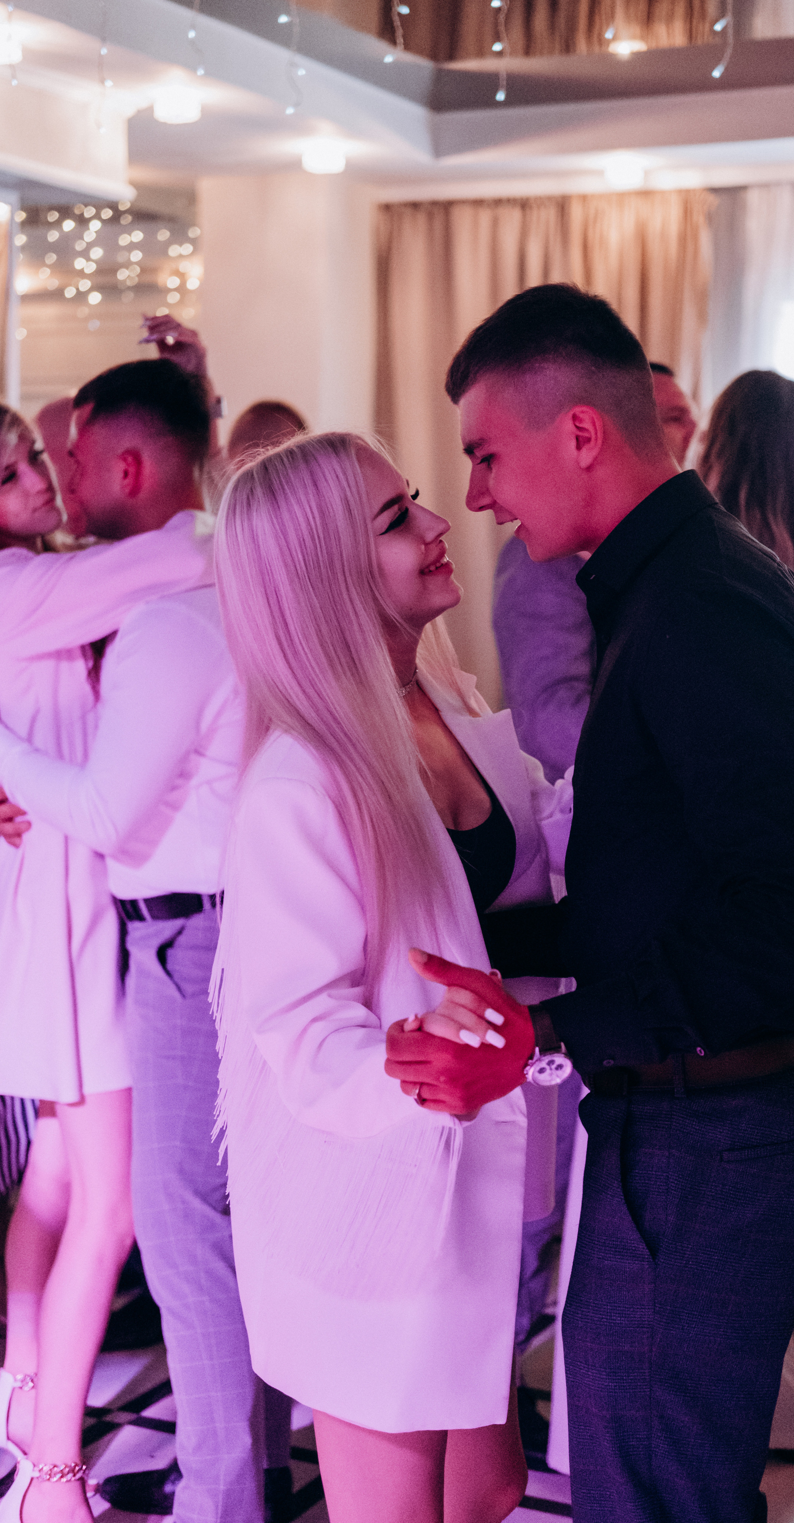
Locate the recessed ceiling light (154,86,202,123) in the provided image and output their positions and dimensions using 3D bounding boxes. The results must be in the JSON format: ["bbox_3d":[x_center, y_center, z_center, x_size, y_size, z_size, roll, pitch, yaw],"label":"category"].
[{"bbox_3d":[-0.537,-1.607,5.500,0.112,0.070,0.112,1,6,0],"label":"recessed ceiling light"}]

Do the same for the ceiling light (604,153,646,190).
[{"bbox_3d":[0.657,-1.688,6.460,0.112,0.070,0.112,1,6,0],"label":"ceiling light"}]

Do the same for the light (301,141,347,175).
[{"bbox_3d":[-0.199,-1.648,6.130,0.112,0.070,0.112,1,6,0],"label":"light"}]

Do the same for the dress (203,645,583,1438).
[{"bbox_3d":[-0.002,0.284,2.280,0.380,0.770,0.450,4,7,32],"label":"dress"}]

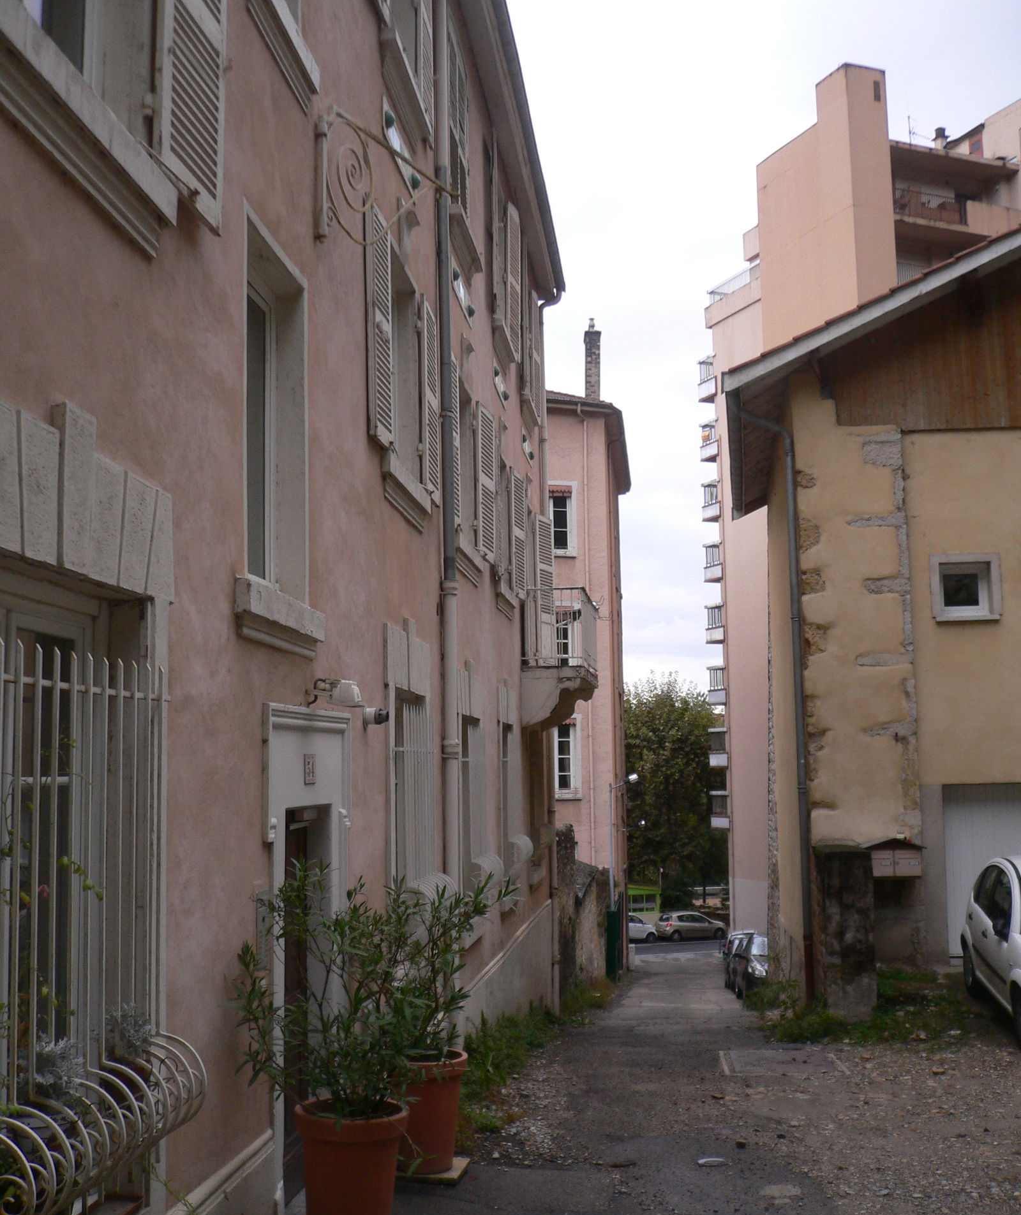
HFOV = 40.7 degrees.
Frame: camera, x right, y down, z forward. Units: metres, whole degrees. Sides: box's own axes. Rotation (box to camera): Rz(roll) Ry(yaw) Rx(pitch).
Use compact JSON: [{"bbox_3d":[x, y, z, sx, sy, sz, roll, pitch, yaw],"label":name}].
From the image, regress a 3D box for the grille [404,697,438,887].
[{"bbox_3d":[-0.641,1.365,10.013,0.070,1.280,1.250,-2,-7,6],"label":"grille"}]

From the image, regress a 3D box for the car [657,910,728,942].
[{"bbox_3d":[9.513,16.606,72.000,4.000,1.490,1.750,1,-7,-19],"label":"car"}]

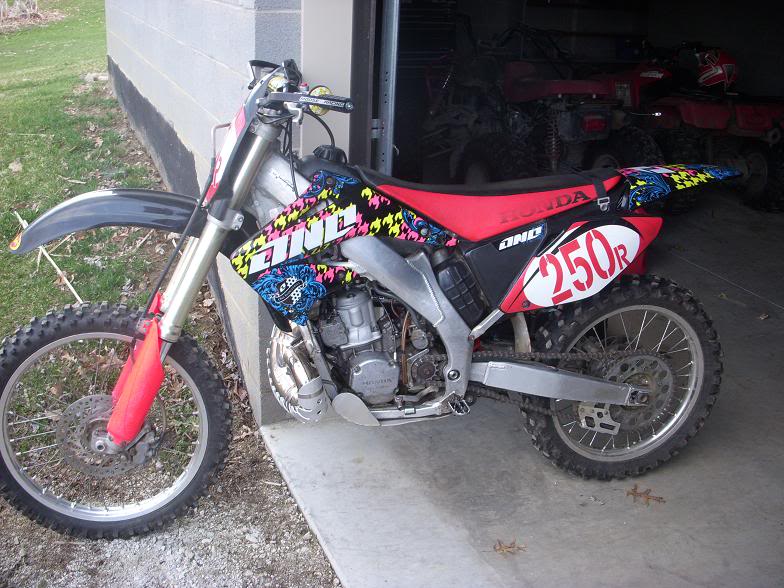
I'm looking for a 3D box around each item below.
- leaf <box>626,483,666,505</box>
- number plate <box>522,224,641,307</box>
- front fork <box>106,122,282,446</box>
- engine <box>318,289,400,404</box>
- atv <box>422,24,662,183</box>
[{"bbox_3d":[0.778,0.610,2.627,0.118,0.022,0.085,10,22,19],"label":"leaf"},{"bbox_3d":[0.520,-0.070,2.334,0.355,0.193,0.030,-33,21,-4],"label":"number plate"},{"bbox_3d":[-0.531,-0.027,2.238,0.140,0.938,0.260,24,12,-13],"label":"front fork"},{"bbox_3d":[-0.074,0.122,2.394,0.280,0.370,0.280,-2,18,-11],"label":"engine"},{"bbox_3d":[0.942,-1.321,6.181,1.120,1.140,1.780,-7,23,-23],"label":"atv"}]

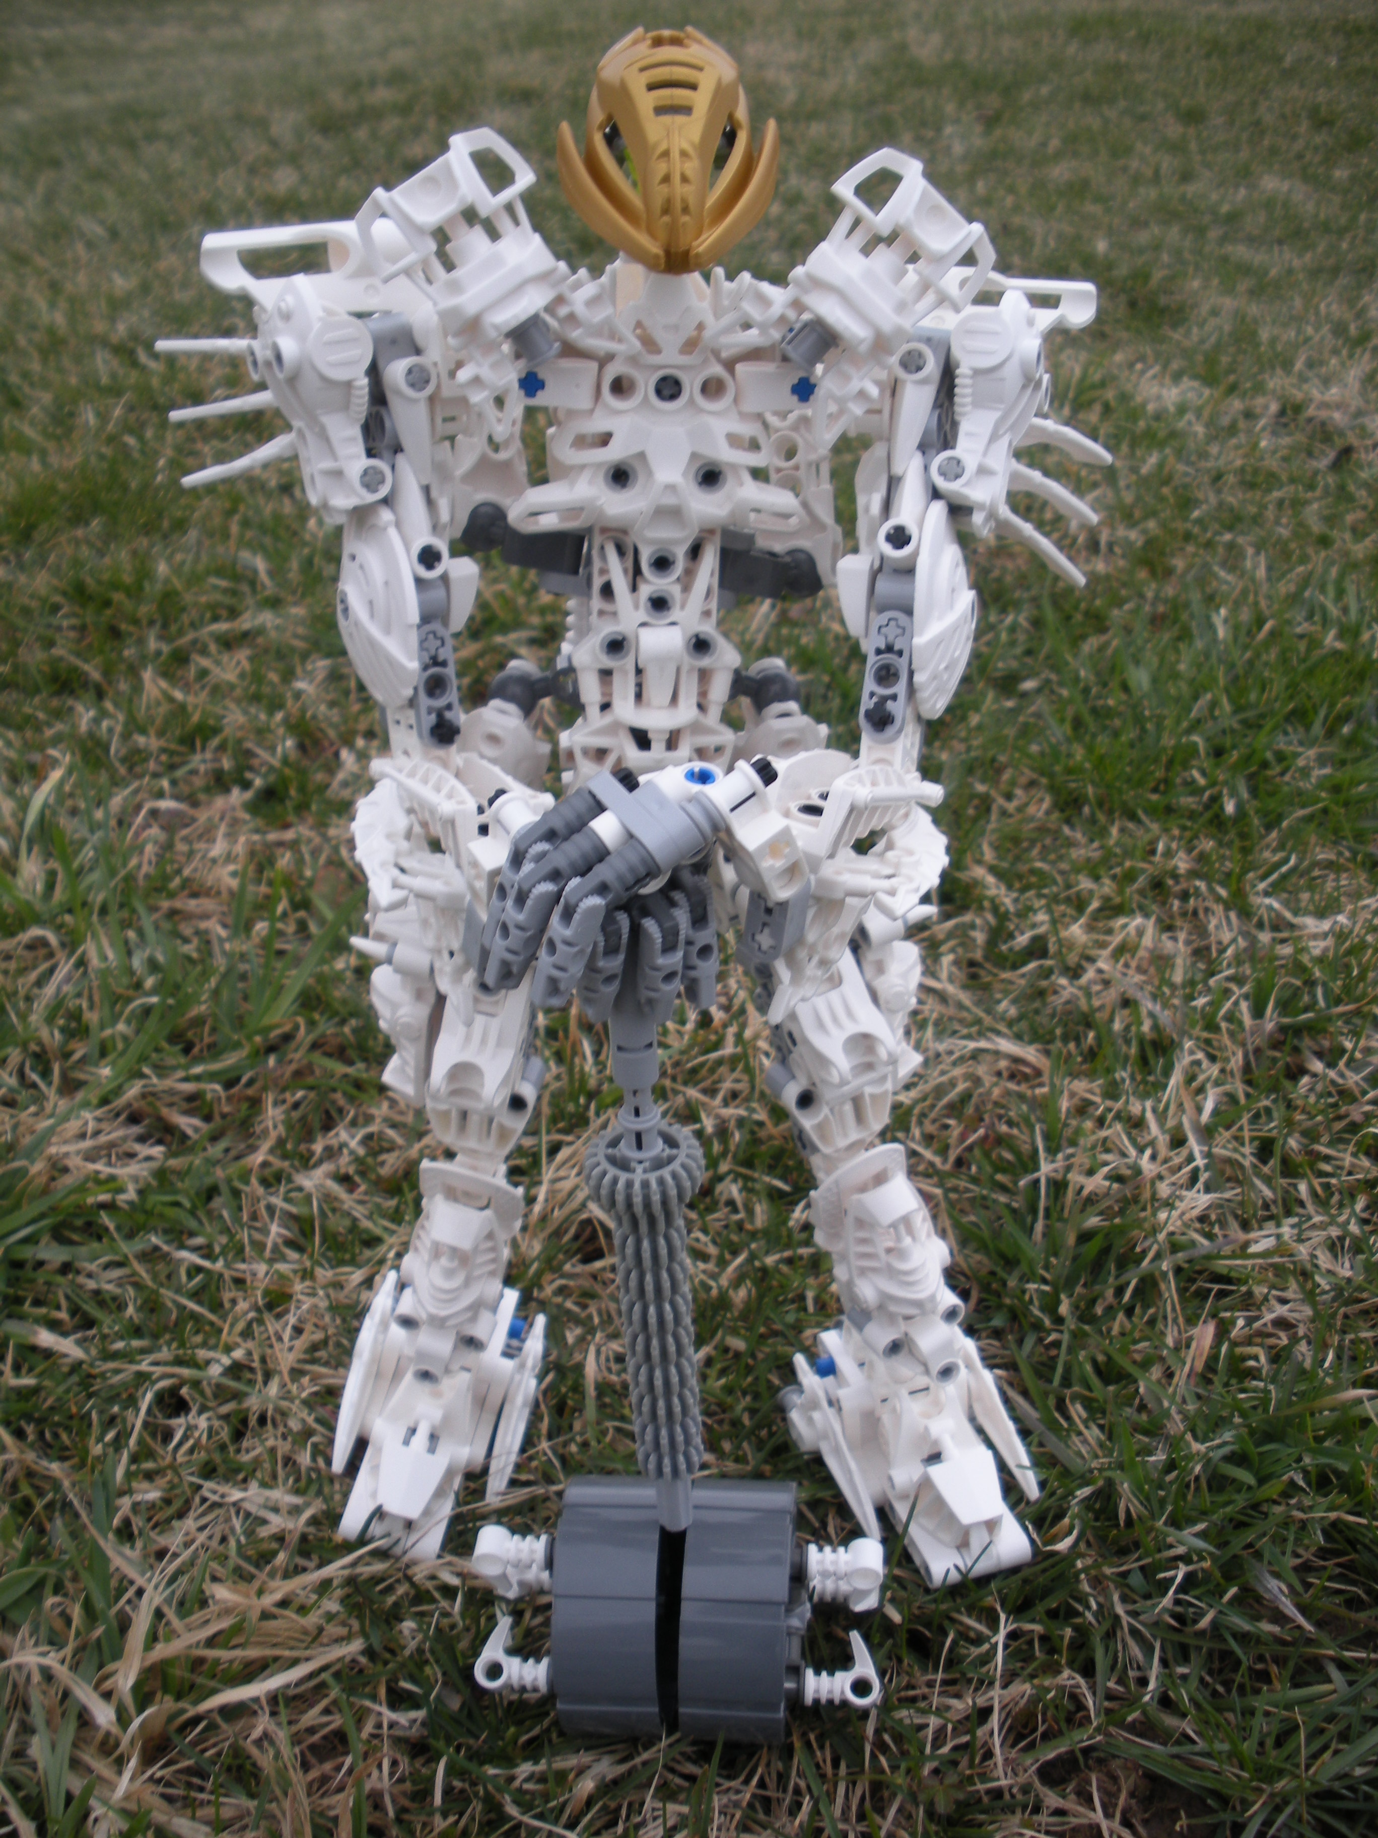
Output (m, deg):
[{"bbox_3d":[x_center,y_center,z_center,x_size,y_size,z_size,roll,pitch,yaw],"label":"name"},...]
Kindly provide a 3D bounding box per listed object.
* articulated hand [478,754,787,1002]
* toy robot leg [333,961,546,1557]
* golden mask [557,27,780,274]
[{"bbox_3d":[-0.009,-0.007,0.326,0.054,0.034,0.032,-26,40,-35],"label":"articulated hand"},{"bbox_3d":[-0.057,0.074,0.424,0.044,0.144,0.058,9,33,15],"label":"toy robot leg"},{"bbox_3d":[-0.003,-0.126,0.312,0.036,0.035,0.033,-2,32,-3],"label":"golden mask"}]

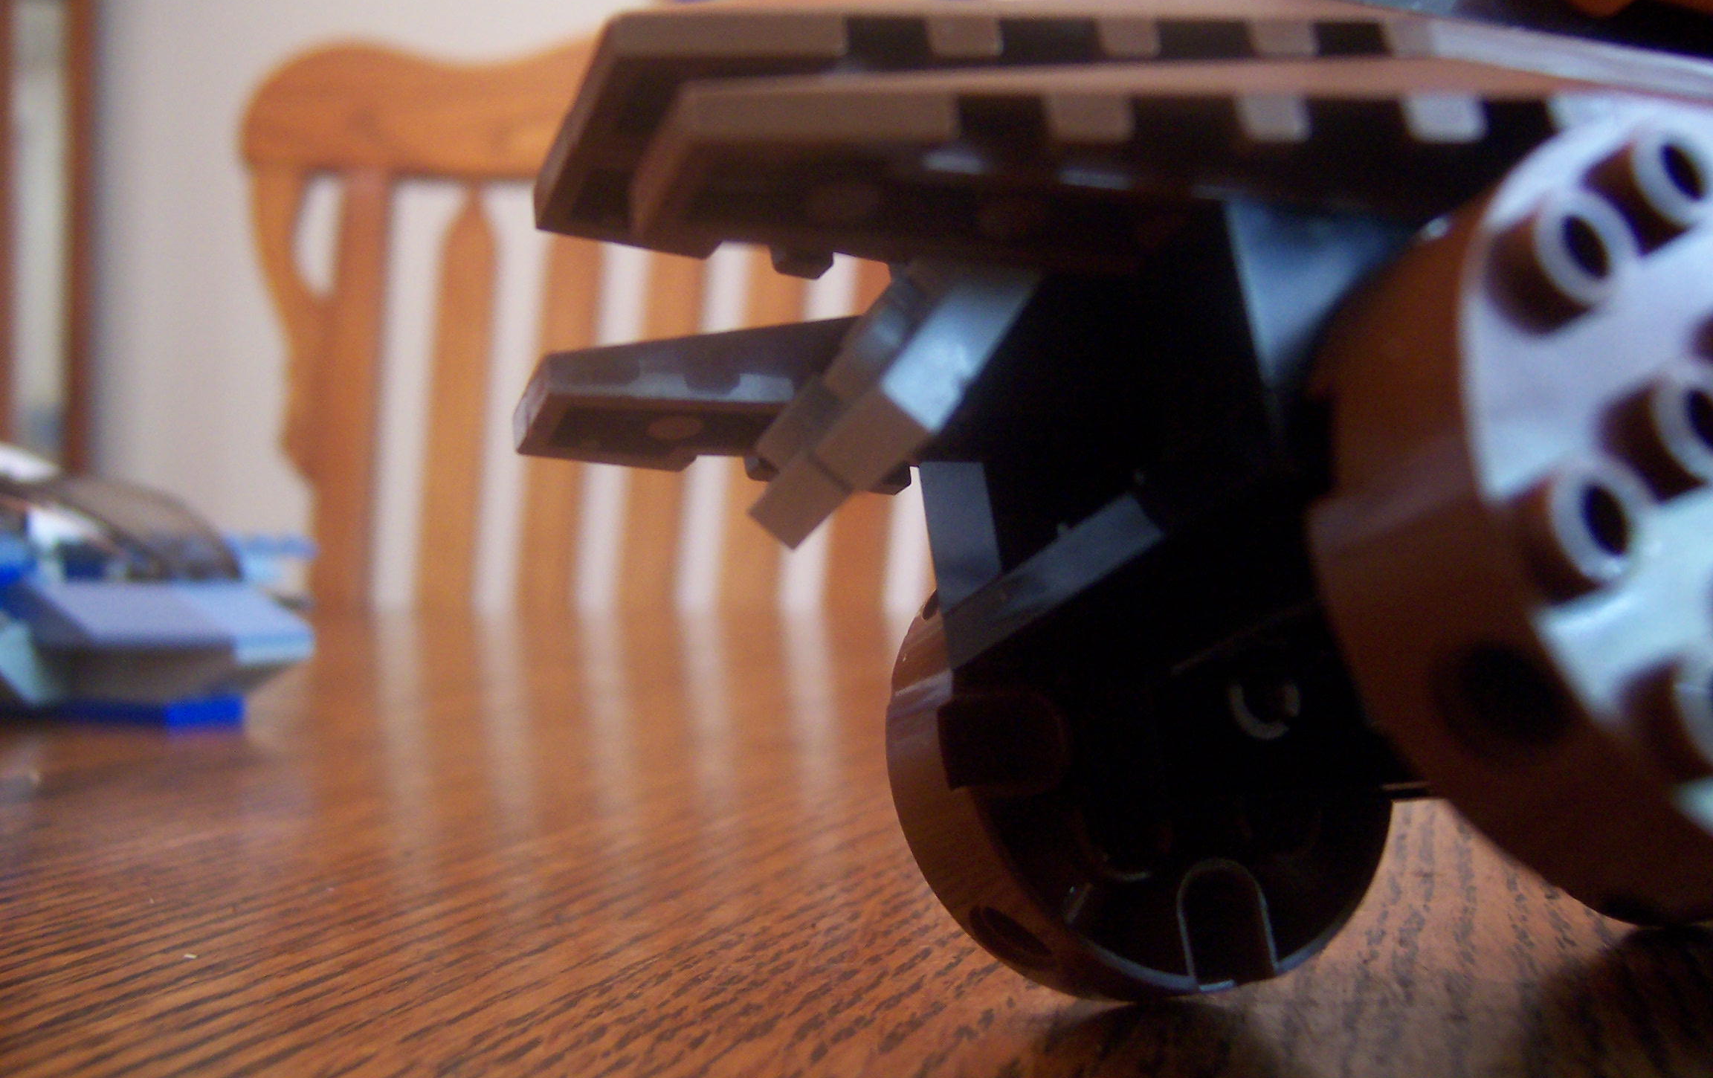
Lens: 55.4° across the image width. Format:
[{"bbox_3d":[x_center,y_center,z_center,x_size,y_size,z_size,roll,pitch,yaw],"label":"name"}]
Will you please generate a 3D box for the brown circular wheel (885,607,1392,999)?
[{"bbox_3d":[0.018,0.013,0.106,0.032,0.032,0.011,0,-19,-24],"label":"brown circular wheel"}]

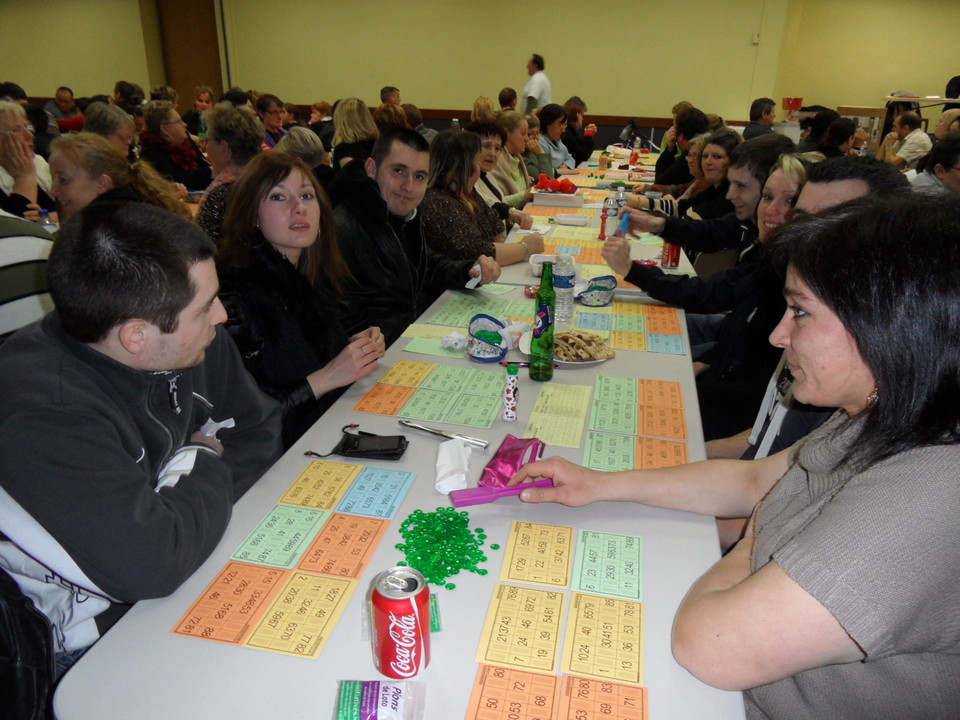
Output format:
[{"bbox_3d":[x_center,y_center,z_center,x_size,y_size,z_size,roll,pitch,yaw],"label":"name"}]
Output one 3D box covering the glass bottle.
[{"bbox_3d":[0.146,-0.082,1.500,0.058,0.264,0.058,1,23,0],"label":"glass bottle"}]

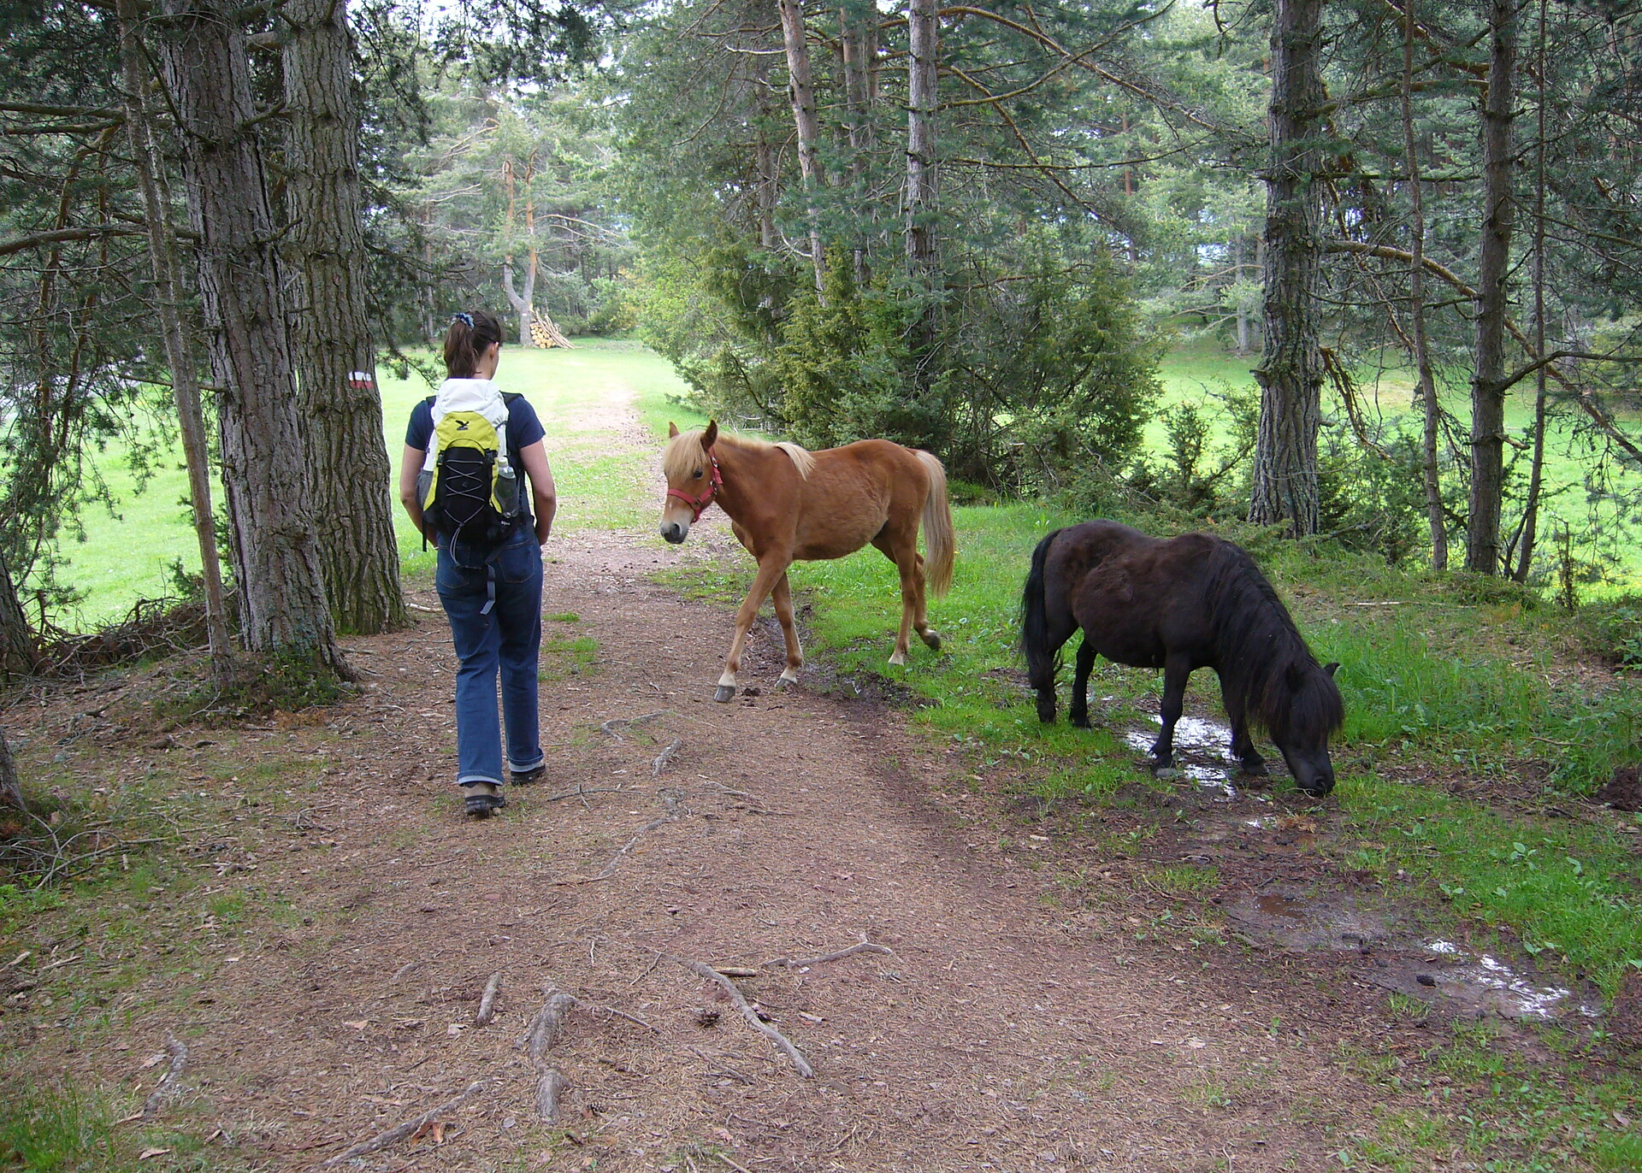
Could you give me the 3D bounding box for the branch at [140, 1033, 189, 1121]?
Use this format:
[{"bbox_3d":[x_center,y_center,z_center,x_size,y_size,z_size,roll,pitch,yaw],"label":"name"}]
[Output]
[{"bbox_3d":[-1.438,1.068,3.653,0.066,0.035,0.431,-3,10,-15],"label":"branch"}]

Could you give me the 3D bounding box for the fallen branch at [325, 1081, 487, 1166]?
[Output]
[{"bbox_3d":[-0.845,1.100,3.411,0.030,0.035,0.436,6,11,34],"label":"fallen branch"}]

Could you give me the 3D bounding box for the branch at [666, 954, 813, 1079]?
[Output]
[{"bbox_3d":[-0.182,1.001,3.949,0.088,0.040,0.809,-6,11,-28],"label":"branch"}]

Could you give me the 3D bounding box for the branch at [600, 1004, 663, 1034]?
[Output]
[{"bbox_3d":[-0.444,1.021,3.906,0.222,0.020,0.013,8,13,44],"label":"branch"}]

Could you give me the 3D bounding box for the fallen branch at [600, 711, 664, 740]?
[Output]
[{"bbox_3d":[-0.786,0.558,6.698,0.165,0.030,0.467,2,10,16],"label":"fallen branch"}]

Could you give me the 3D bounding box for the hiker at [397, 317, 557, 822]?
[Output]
[{"bbox_3d":[-1.145,-0.086,5.611,0.510,1.665,0.520,-2,9,-7],"label":"hiker"}]

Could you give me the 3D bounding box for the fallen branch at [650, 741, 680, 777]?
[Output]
[{"bbox_3d":[-0.588,0.637,6.159,0.063,0.045,0.494,0,9,7],"label":"fallen branch"}]

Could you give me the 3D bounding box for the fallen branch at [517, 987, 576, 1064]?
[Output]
[{"bbox_3d":[-0.643,1.015,3.838,0.083,0.060,0.387,0,9,3],"label":"fallen branch"}]

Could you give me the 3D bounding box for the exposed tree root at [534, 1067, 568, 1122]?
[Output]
[{"bbox_3d":[-0.572,1.073,3.509,0.046,0.050,0.252,-2,9,-6],"label":"exposed tree root"}]

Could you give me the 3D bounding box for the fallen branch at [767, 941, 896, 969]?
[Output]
[{"bbox_3d":[0.013,0.949,4.279,0.348,0.030,0.131,-2,9,-7],"label":"fallen branch"}]

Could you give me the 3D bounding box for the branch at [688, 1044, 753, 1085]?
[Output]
[{"bbox_3d":[-0.224,1.058,3.670,0.017,0.020,0.253,-8,12,-38],"label":"branch"}]

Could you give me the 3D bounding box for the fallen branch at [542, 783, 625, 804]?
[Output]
[{"bbox_3d":[-0.819,0.720,5.739,0.283,0.025,0.069,-4,10,-21],"label":"fallen branch"}]

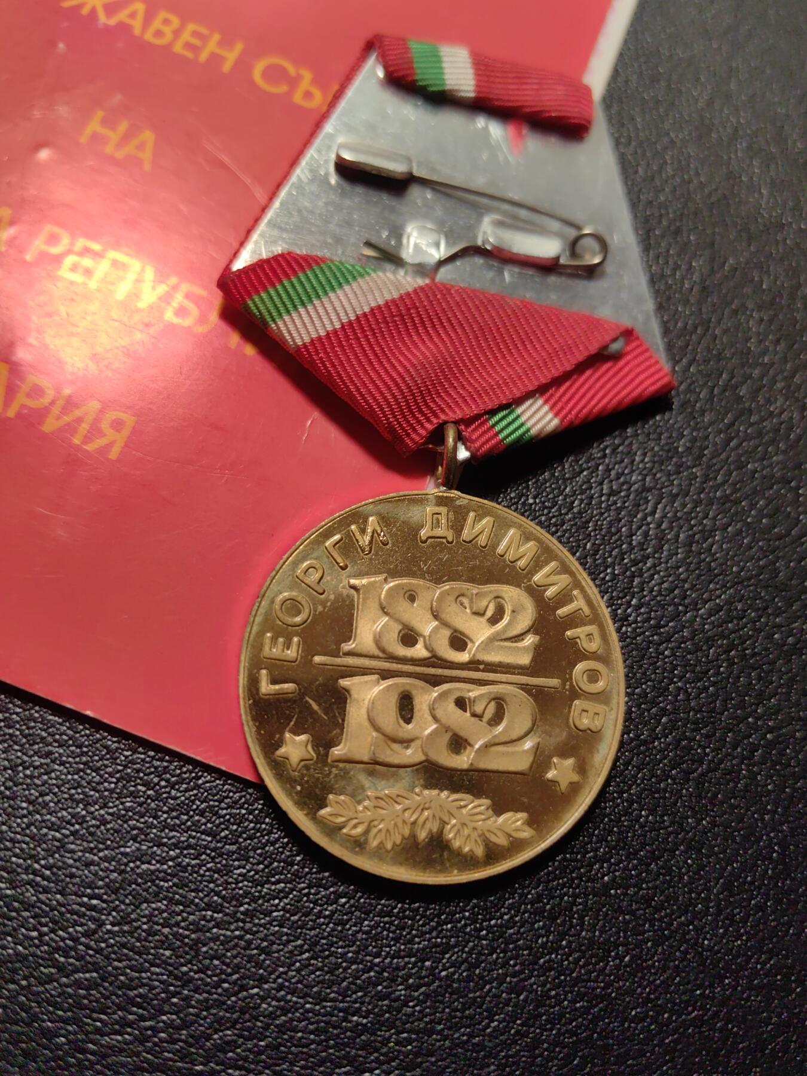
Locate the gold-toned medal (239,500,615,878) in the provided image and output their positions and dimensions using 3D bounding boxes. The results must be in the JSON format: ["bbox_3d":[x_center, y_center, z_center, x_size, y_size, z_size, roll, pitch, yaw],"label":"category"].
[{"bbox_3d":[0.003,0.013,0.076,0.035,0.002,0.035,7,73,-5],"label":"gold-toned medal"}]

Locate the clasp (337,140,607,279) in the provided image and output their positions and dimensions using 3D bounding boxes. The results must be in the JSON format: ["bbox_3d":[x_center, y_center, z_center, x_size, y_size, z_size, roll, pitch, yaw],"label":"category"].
[{"bbox_3d":[0.007,-0.033,0.087,0.030,0.003,0.011,11,72,-4],"label":"clasp"}]

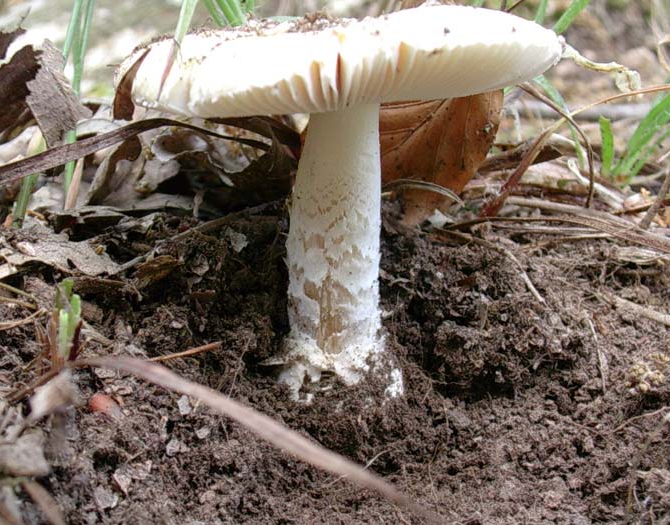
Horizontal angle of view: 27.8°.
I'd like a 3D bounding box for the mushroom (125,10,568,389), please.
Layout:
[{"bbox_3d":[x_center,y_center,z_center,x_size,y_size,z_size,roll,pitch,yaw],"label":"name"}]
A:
[{"bbox_3d":[0.002,-0.017,0.390,0.126,0.113,0.120,0,12,0],"label":"mushroom"}]

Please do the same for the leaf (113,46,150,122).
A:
[{"bbox_3d":[-0.057,-0.050,0.380,0.007,0.020,0.006,18,0,-18],"label":"leaf"}]

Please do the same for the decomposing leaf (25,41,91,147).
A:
[{"bbox_3d":[-0.091,-0.056,0.445,0.021,0.034,0.010,-6,12,-5],"label":"decomposing leaf"}]

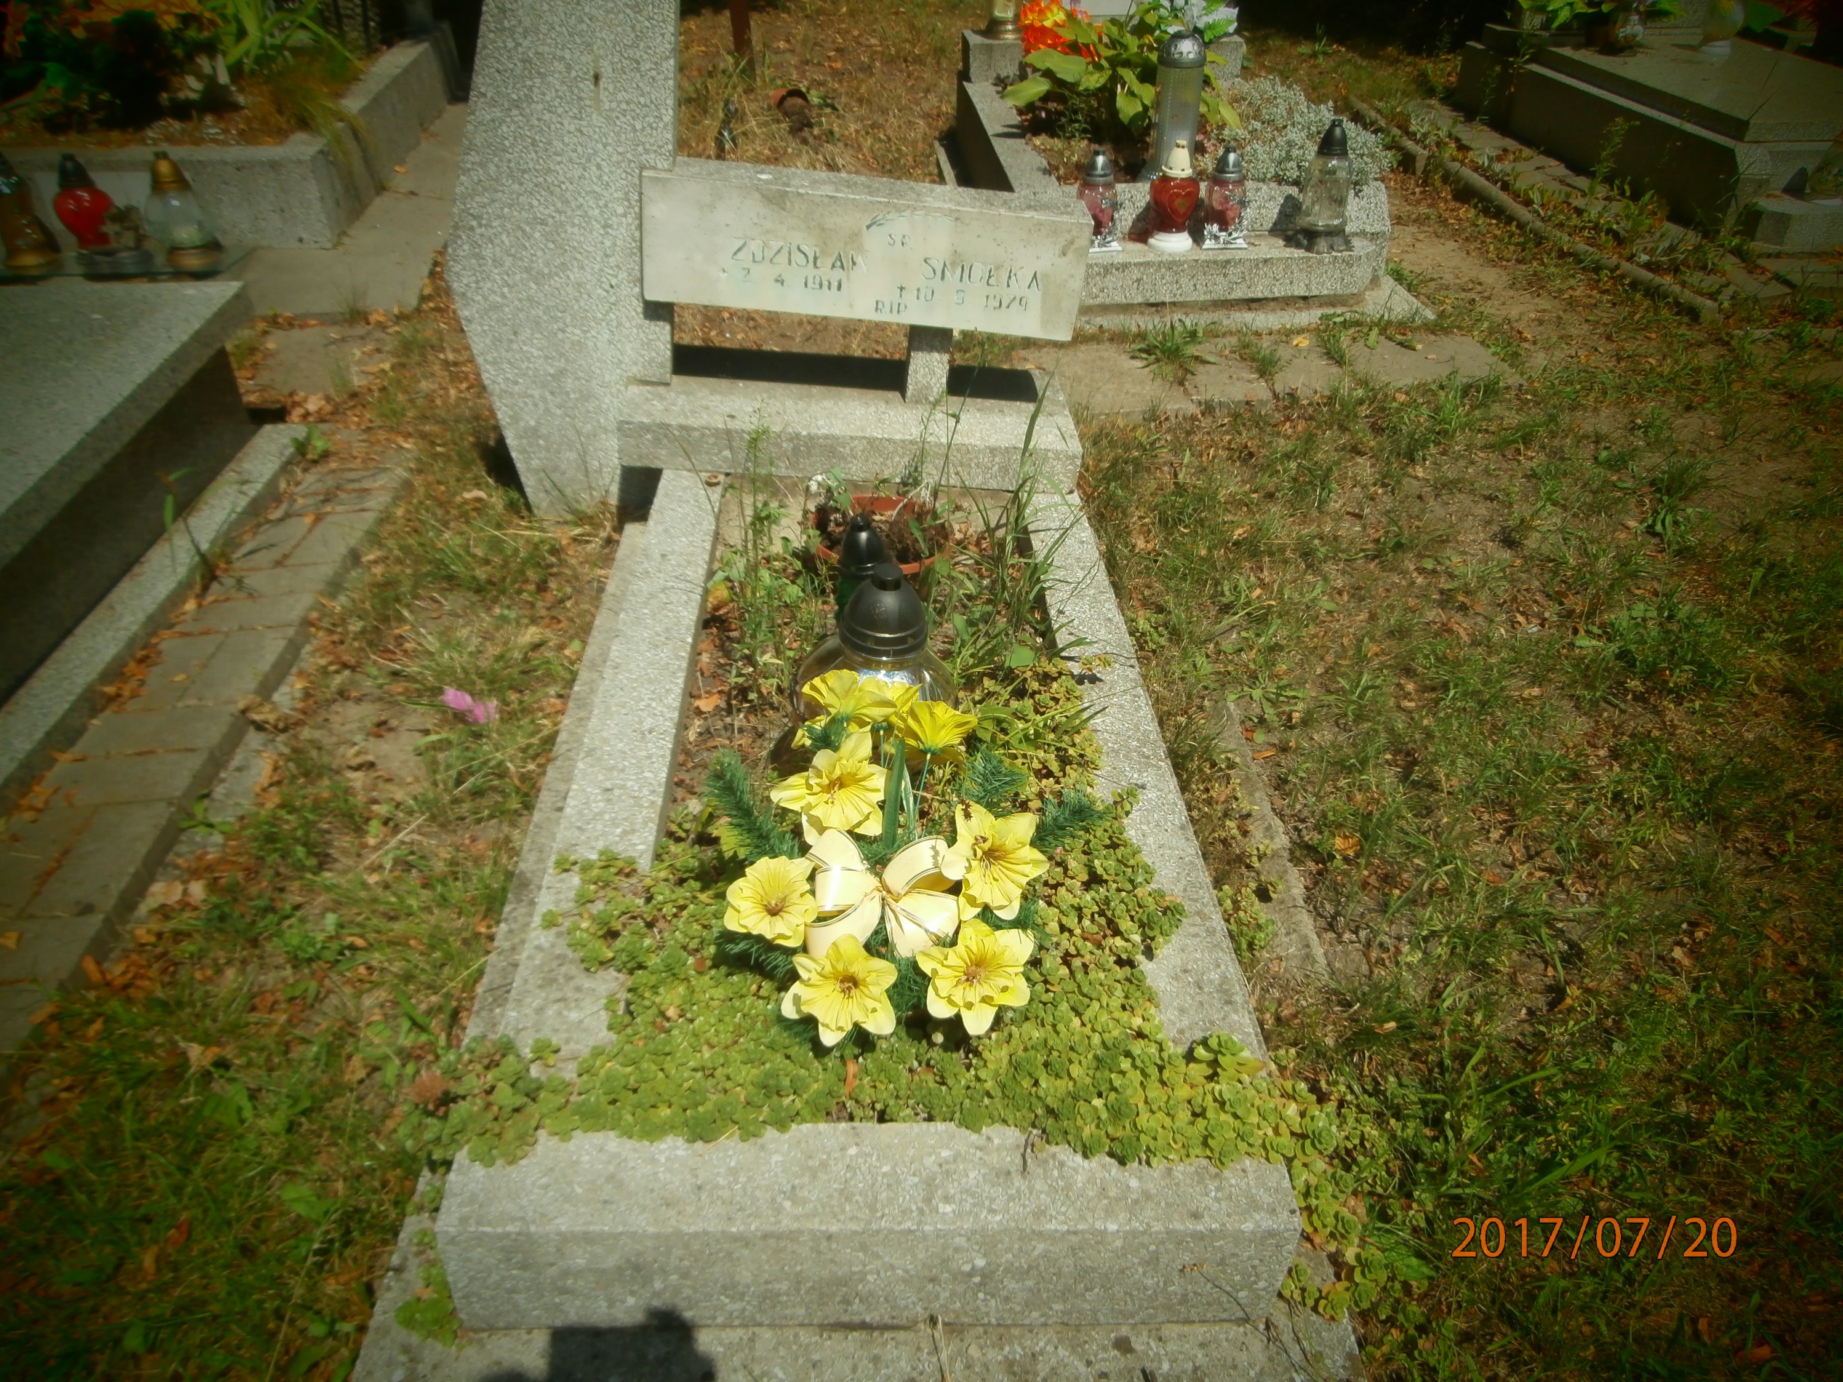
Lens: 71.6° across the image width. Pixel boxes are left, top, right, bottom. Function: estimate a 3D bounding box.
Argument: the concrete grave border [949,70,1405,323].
[{"bbox_3d":[0.645,-1.514,3.760,0.930,0.260,1.780,-2,35,-3],"label":"concrete grave border"}]

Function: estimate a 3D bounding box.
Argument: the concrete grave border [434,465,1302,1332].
[{"bbox_3d":[-0.068,0.097,1.847,0.775,0.172,1.608,-1,35,-1],"label":"concrete grave border"}]

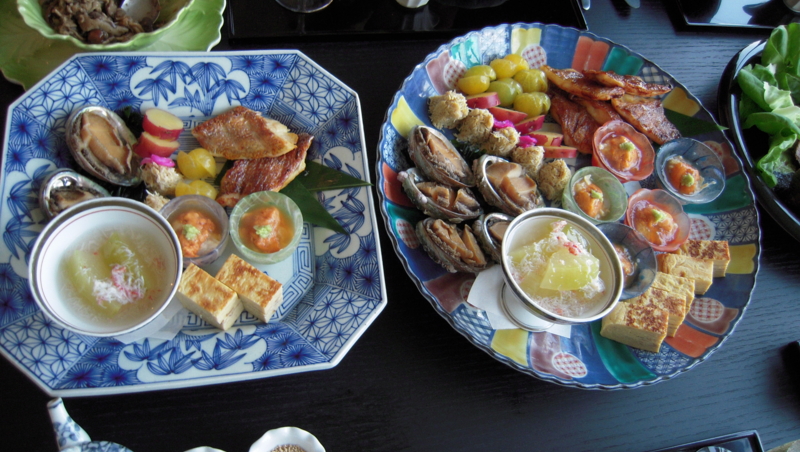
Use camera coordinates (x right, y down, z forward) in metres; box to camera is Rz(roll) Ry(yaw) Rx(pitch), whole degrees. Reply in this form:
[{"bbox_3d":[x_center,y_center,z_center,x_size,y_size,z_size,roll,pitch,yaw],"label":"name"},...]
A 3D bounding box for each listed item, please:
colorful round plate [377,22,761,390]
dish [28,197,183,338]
[{"bbox_3d":[0.175,-0.033,0.677,0.407,0.055,0.407,5,64,-11],"label":"colorful round plate"},{"bbox_3d":[-0.229,0.043,0.519,0.110,0.071,0.110,0,67,-17],"label":"dish"}]

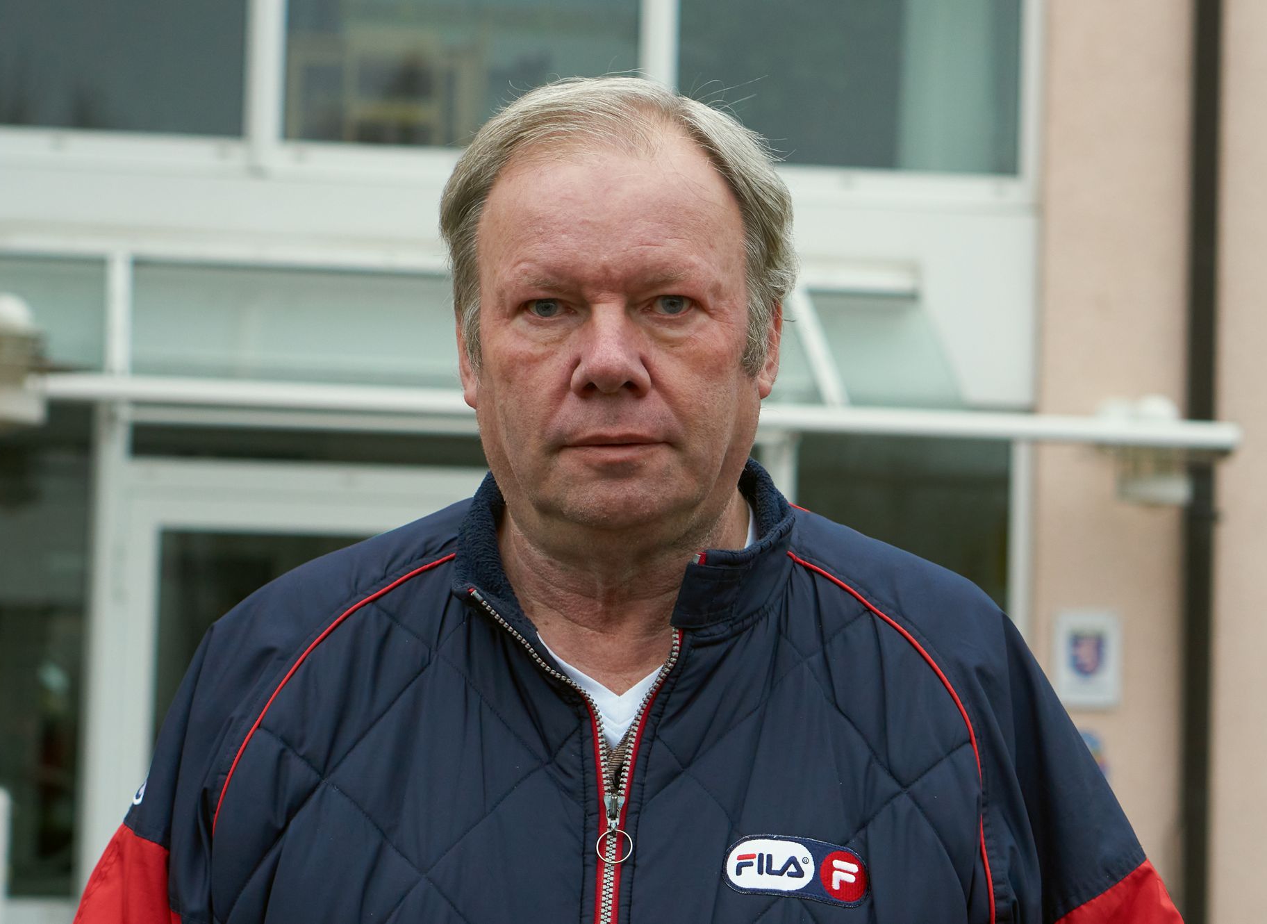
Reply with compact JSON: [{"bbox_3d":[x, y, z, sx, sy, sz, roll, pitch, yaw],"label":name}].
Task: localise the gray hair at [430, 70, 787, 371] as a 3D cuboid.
[{"bbox_3d":[-0.008,-0.115,1.575,0.195,0.188,0.192,0,-3,4],"label":"gray hair"}]

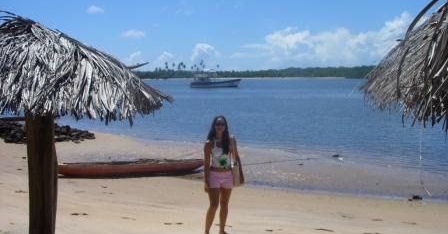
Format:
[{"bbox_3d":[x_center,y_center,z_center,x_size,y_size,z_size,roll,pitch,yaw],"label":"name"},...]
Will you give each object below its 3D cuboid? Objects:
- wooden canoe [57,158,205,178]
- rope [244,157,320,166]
[{"bbox_3d":[-2.474,1.345,13.160,4.125,0.447,0.680,-1,5,-6],"label":"wooden canoe"},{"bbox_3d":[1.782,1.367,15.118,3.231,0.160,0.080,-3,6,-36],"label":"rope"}]

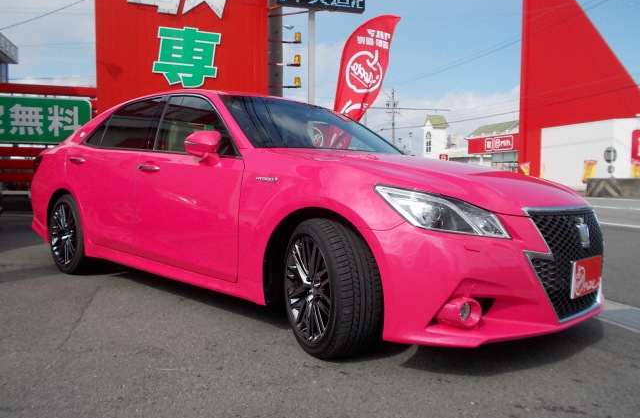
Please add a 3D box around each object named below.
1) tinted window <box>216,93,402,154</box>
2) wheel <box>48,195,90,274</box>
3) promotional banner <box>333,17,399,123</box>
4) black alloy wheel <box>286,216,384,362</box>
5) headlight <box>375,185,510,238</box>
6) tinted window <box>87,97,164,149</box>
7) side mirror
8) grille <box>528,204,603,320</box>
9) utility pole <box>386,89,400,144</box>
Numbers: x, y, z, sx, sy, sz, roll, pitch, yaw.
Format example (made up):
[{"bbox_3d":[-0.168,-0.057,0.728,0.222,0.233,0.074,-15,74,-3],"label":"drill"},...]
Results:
[{"bbox_3d":[0.010,-0.531,3.560,1.400,0.160,0.800,-3,36,-46],"label":"tinted window"},{"bbox_3d":[-2.025,0.213,4.472,0.660,0.660,0.235,4,5,44],"label":"wheel"},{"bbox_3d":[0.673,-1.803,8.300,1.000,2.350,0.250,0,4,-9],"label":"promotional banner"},{"bbox_3d":[0.034,0.361,2.507,0.235,0.660,0.660,-1,4,-25],"label":"black alloy wheel"},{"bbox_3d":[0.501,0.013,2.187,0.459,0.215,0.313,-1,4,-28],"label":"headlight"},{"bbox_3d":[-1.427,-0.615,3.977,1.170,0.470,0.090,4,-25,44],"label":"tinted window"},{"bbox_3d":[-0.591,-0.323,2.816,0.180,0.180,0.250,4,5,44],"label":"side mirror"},{"bbox_3d":[1.189,0.233,2.467,0.190,0.500,0.930,4,5,44],"label":"grille"},{"bbox_3d":[8.499,-8.383,62.000,1.600,11.000,0.900,0,4,-11],"label":"utility pole"}]

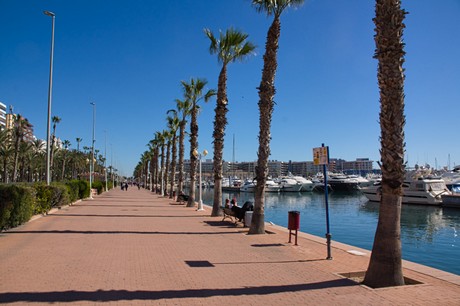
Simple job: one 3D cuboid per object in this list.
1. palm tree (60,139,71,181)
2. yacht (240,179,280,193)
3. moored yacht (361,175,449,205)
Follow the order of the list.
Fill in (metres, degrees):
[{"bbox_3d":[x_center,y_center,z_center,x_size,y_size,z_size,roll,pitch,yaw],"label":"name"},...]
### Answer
[{"bbox_3d":[-35.261,2.709,73.570,1.900,10.691,1.900,-1,-5,0],"label":"palm tree"},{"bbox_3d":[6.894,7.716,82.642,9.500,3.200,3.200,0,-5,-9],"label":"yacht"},{"bbox_3d":[20.746,4.451,41.588,3.400,3.200,10.600,2,-5,-29],"label":"moored yacht"}]

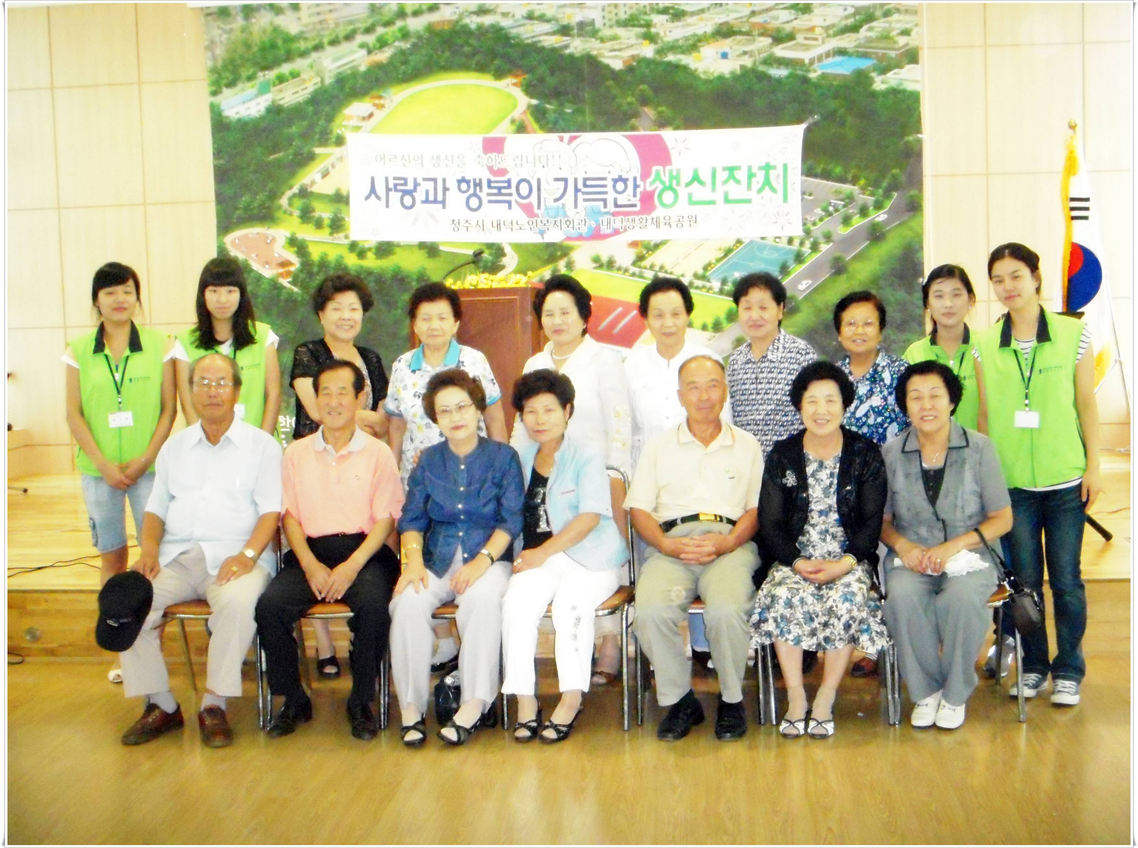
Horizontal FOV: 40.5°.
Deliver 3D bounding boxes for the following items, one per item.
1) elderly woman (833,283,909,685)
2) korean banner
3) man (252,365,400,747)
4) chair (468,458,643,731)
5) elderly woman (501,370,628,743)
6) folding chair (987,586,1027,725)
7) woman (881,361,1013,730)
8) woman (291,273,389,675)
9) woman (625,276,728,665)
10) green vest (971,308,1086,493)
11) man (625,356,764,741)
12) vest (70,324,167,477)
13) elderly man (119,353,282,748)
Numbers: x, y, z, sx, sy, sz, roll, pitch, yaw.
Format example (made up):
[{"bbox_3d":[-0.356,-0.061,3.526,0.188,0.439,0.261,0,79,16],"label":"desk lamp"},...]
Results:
[{"bbox_3d":[1.167,0.217,6.030,0.430,1.500,0.300,0,6,14],"label":"elderly woman"},{"bbox_3d":[0.048,-1.734,11.200,3.330,0.790,0.030,-1,4,6],"label":"korean banner"},{"bbox_3d":[-0.813,0.412,5.415,0.500,1.240,0.760,-2,4,2],"label":"man"},{"bbox_3d":[-0.002,0.596,5.371,0.450,0.830,0.500,-1,4,5],"label":"chair"},{"bbox_3d":[-0.008,0.429,5.580,0.450,1.240,0.670,1,6,20],"label":"elderly woman"},{"bbox_3d":[1.371,0.613,5.560,0.460,0.800,0.500,-1,6,7],"label":"folding chair"},{"bbox_3d":[1.360,0.391,5.570,0.480,1.240,0.670,0,6,11],"label":"woman"},{"bbox_3d":[-0.897,0.204,6.065,0.420,1.570,0.300,-3,4,-13],"label":"woman"},{"bbox_3d":[0.432,0.181,6.046,0.440,1.540,0.300,-1,4,10],"label":"woman"},{"bbox_3d":[1.678,-0.092,5.580,0.410,0.660,0.260,0,6,16],"label":"green vest"},{"bbox_3d":[0.451,0.402,5.570,0.490,1.270,0.700,-2,6,1],"label":"man"},{"bbox_3d":[-1.798,-0.099,6.130,0.390,0.620,0.250,-3,6,-11],"label":"vest"},{"bbox_3d":[-1.300,0.413,5.394,0.550,1.270,0.760,-2,4,0],"label":"elderly man"}]

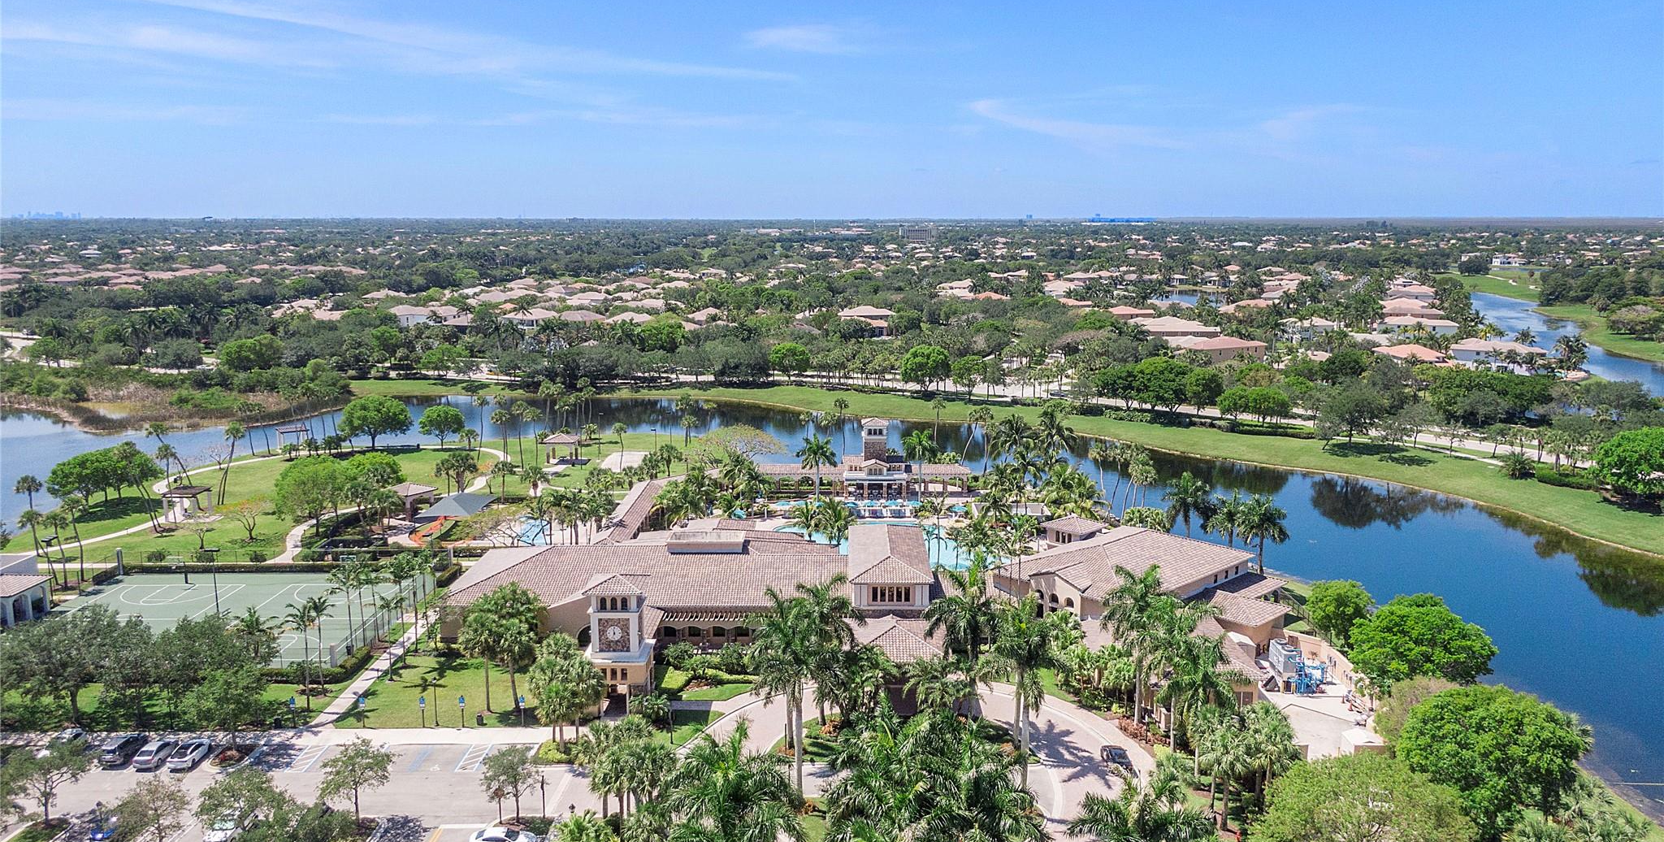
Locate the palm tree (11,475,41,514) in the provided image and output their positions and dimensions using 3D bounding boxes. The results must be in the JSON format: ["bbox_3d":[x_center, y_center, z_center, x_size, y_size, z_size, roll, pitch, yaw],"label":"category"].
[{"bbox_3d":[-107.655,12.898,155.300,4.000,11.000,4.000,0,10,0],"label":"palm tree"}]

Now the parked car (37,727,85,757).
[{"bbox_3d":[-64.800,27.532,97.103,1.870,1.650,4.600,0,10,0],"label":"parked car"}]

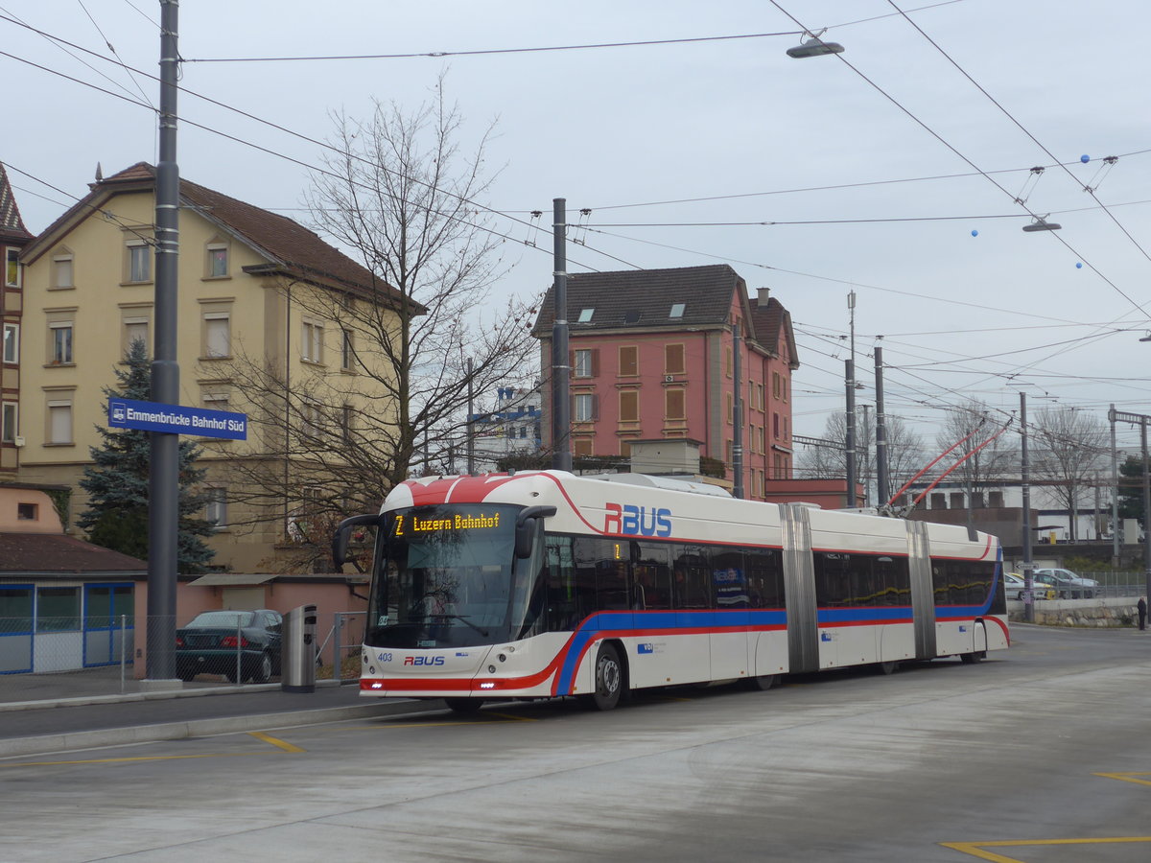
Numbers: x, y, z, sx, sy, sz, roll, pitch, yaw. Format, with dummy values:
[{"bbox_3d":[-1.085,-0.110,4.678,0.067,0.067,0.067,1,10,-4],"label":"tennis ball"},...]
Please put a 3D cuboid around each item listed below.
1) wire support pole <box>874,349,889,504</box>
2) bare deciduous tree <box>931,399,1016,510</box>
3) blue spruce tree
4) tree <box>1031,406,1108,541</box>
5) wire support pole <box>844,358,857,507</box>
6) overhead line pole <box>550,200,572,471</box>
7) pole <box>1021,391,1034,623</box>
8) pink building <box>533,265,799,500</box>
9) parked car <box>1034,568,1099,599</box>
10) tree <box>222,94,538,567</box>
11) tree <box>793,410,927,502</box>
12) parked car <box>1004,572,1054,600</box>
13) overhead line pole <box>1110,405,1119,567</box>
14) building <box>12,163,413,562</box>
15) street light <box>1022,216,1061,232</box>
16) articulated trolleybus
[{"bbox_3d":[10.120,1.962,60.314,0.420,9.540,0.420,-2,-6,26],"label":"wire support pole"},{"bbox_3d":[30.338,3.606,139.458,6.400,12.180,6.400,0,-5,0],"label":"bare deciduous tree"},{"bbox_3d":[-13.222,1.759,56.582,4.400,9.386,4.400,0,-5,0],"label":"blue spruce tree"},{"bbox_3d":[37.210,3.378,137.520,5.900,10.780,5.900,0,-5,0],"label":"tree"},{"bbox_3d":[13.392,2.890,88.431,0.500,12.786,0.500,0,-5,0],"label":"wire support pole"},{"bbox_3d":[-0.296,-0.067,37.324,0.420,9.500,0.420,0,-5,0],"label":"overhead line pole"},{"bbox_3d":[24.789,4.188,100.434,0.500,12.718,0.500,0,-5,0],"label":"pole"},{"bbox_3d":[6.848,1.035,126.827,13.157,22.424,20.256,-2,-5,20],"label":"pink building"},{"bbox_3d":[25.788,8.022,96.500,4.000,1.550,1.740,-2,-6,26],"label":"parked car"},{"bbox_3d":[-4.011,-1.446,39.155,7.500,12.460,7.500,0,-5,0],"label":"tree"},{"bbox_3d":[23.688,4.540,151.441,10.200,12.559,8.500,0,-5,0],"label":"tree"},{"bbox_3d":[21.407,7.595,90.500,4.200,1.480,1.750,-2,-6,26],"label":"parked car"},{"bbox_3d":[31.540,3.171,107.000,0.360,9.400,0.360,-2,-6,26],"label":"overhead line pole"},{"bbox_3d":[-14.877,-1.838,77.140,13.200,16.800,11.600,-2,-5,21],"label":"building"},{"bbox_3d":[8.446,-3.759,33.100,0.660,0.260,0.290,-2,-6,26],"label":"street light"},{"bbox_3d":[3.734,2.939,34.092,2.620,3.360,24.750,-3,-6,27],"label":"articulated trolleybus"}]

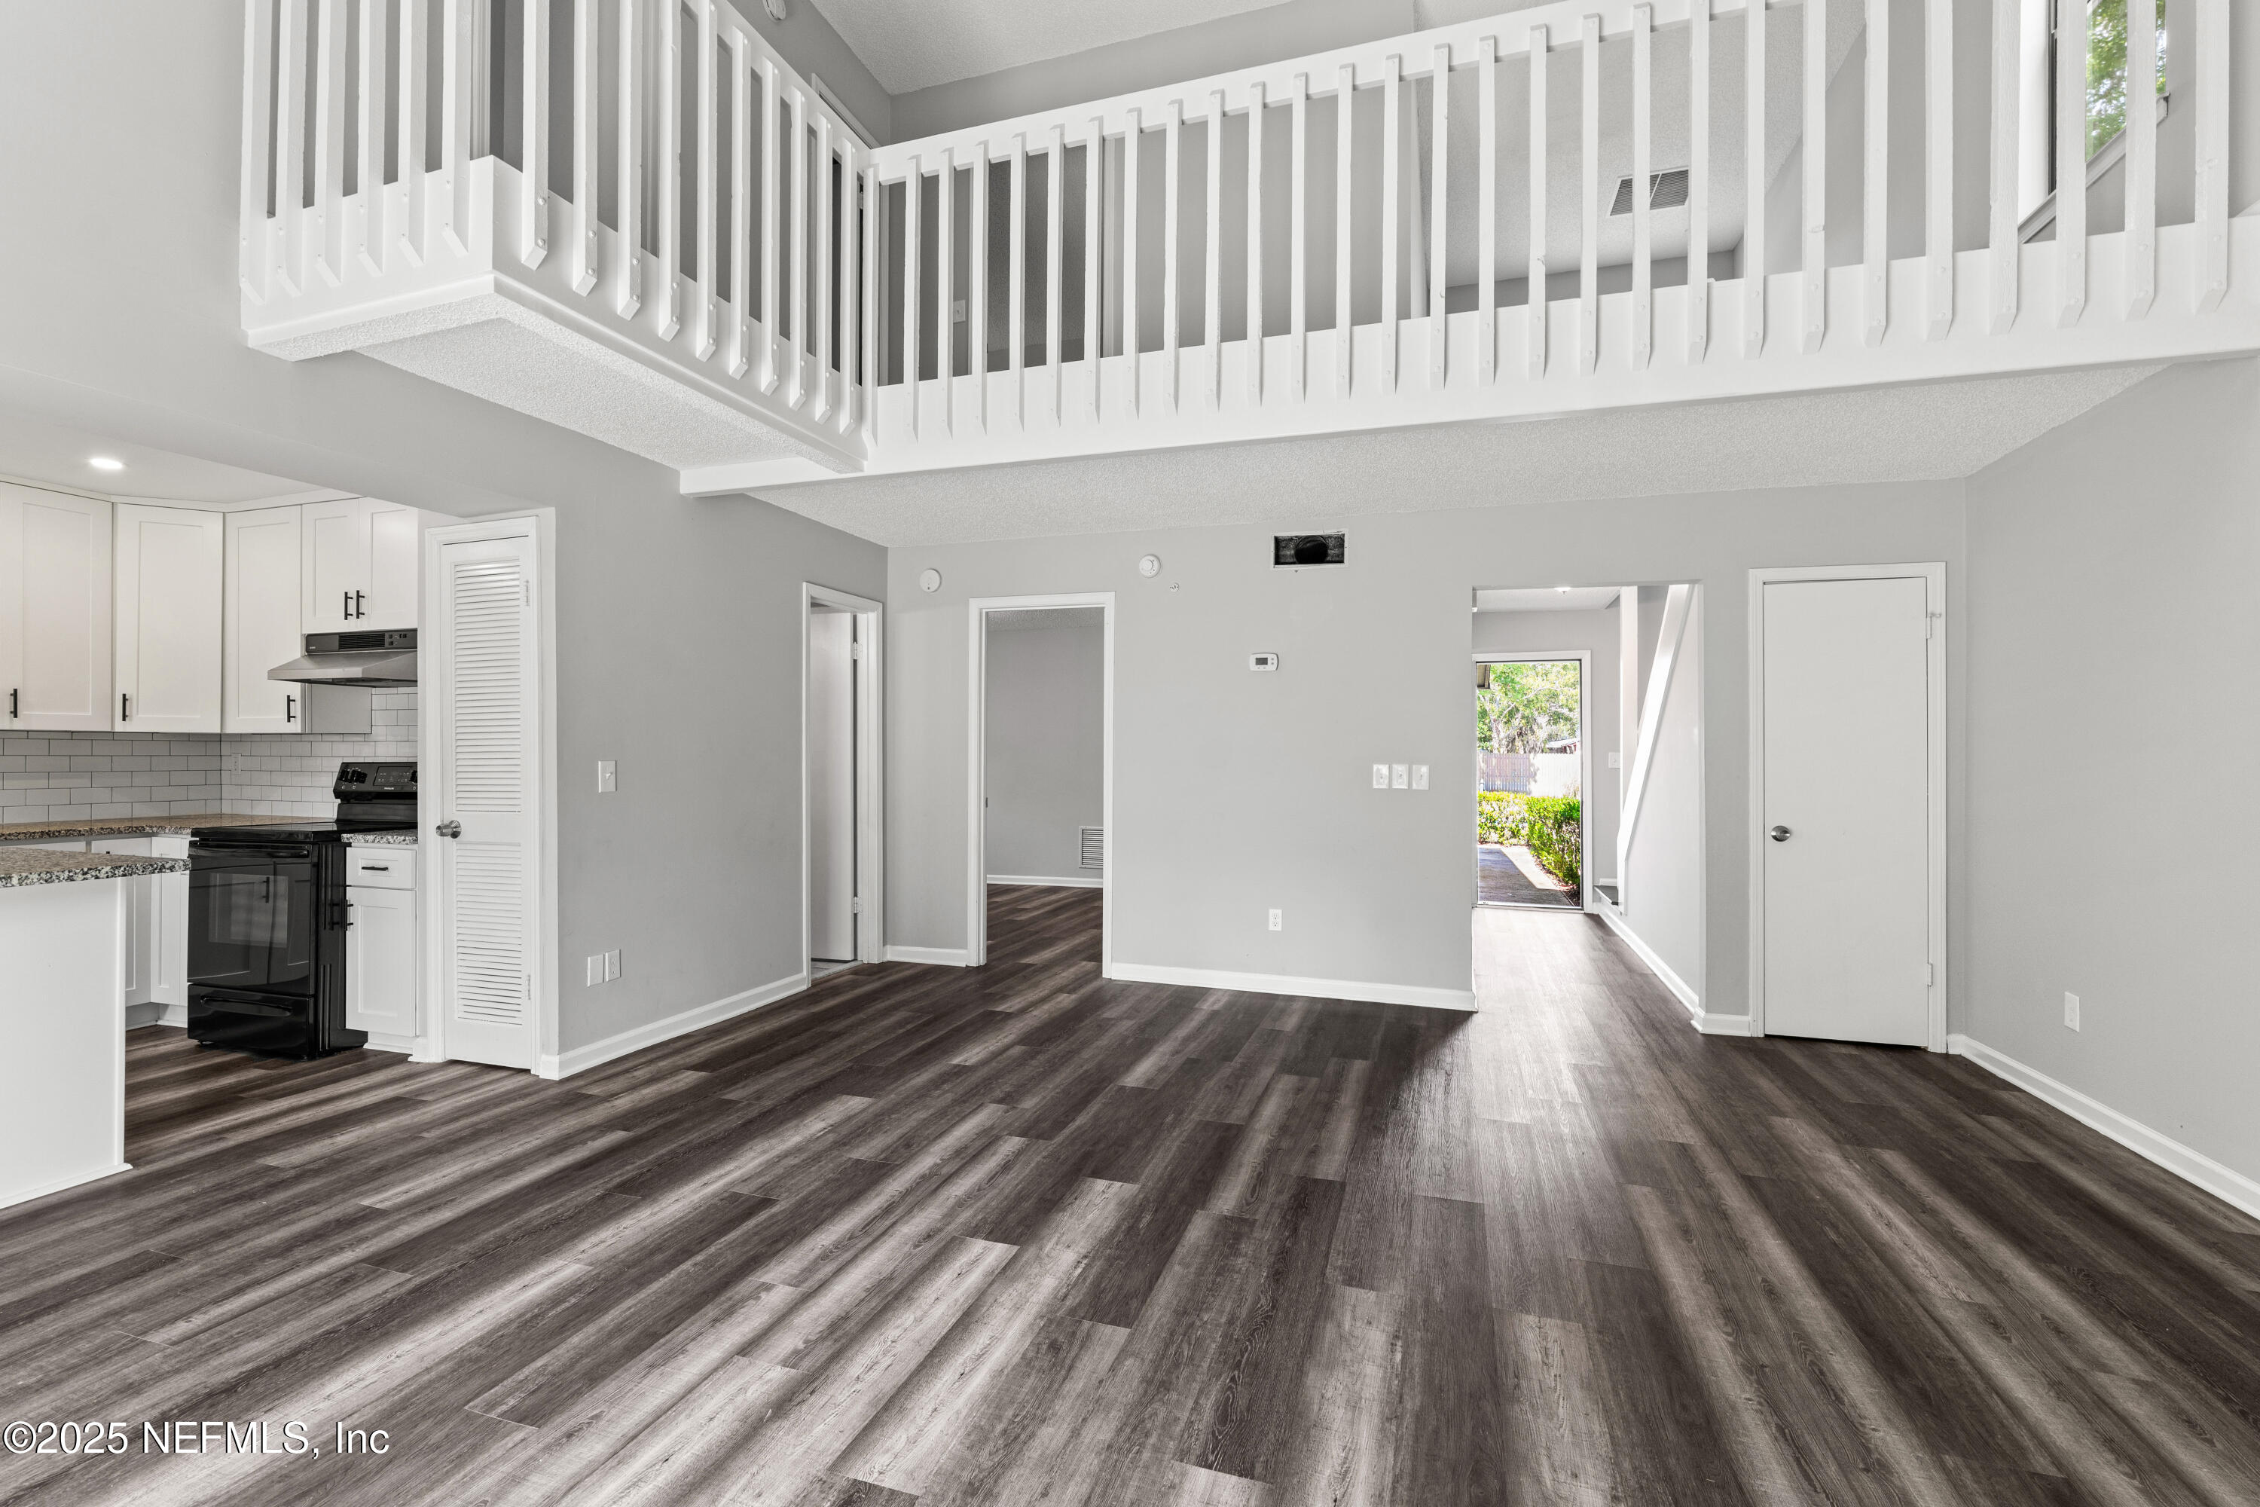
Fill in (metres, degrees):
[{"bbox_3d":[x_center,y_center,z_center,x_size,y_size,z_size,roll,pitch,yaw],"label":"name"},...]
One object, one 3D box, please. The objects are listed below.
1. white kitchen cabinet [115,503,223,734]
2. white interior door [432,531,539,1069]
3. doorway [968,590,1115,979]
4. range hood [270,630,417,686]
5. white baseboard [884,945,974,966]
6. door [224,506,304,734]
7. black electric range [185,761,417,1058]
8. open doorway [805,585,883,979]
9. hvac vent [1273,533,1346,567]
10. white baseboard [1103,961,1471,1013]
[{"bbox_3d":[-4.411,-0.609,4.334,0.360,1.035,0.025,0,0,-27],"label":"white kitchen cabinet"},{"bbox_3d":[-2.520,0.199,3.708,0.460,2.045,0.045,1,0,18],"label":"white interior door"},{"bbox_3d":[-0.497,0.176,5.357,0.870,2.125,0.140,1,0,18],"label":"doorway"},{"bbox_3d":[-3.367,-0.419,4.216,0.762,0.215,0.495,1,0,18],"label":"range hood"},{"bbox_3d":[-1.198,1.187,5.526,0.540,0.090,0.018,1,0,18],"label":"white baseboard"},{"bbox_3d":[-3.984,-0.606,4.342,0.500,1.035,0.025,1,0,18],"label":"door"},{"bbox_3d":[-3.444,0.631,4.114,0.762,1.175,0.720,1,0,18],"label":"black electric range"},{"bbox_3d":[-1.644,0.169,5.291,0.140,2.125,0.710,1,0,18],"label":"open doorway"},{"bbox_3d":[0.924,-1.044,4.851,0.370,0.175,0.030,1,0,18],"label":"hvac vent"},{"bbox_3d":[0.803,1.207,4.891,1.875,0.090,0.018,1,0,18],"label":"white baseboard"}]

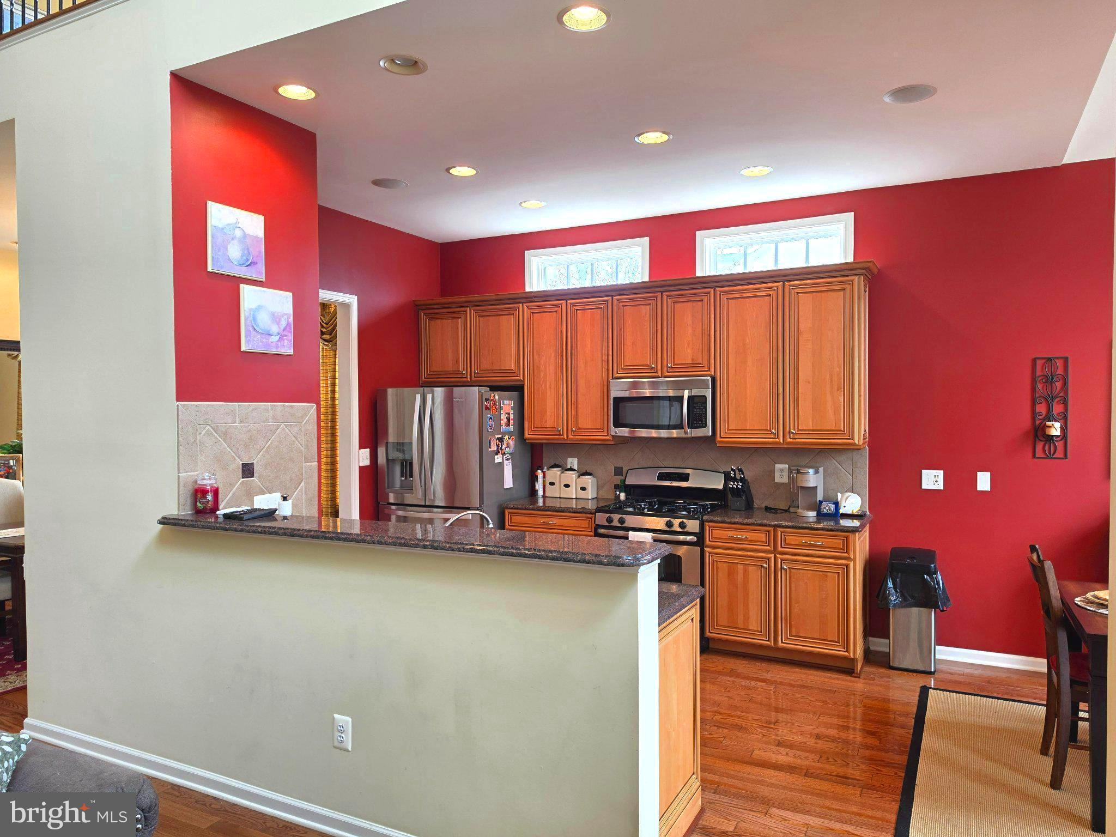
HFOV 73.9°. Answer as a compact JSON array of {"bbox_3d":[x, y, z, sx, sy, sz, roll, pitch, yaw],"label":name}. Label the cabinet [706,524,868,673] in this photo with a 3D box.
[{"bbox_3d":[1.517,1.114,4.943,0.942,0.872,0.605,0,1,28],"label":"cabinet"}]

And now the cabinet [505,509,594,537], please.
[{"bbox_3d":[0.085,1.105,5.691,0.760,0.872,0.605,0,1,28],"label":"cabinet"}]

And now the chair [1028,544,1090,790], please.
[{"bbox_3d":[2.367,1.089,3.215,0.530,0.980,0.450,0,1,28],"label":"chair"}]

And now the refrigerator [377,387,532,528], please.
[{"bbox_3d":[-0.793,0.655,5.929,0.930,1.770,0.890,0,1,28],"label":"refrigerator"}]

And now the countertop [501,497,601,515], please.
[{"bbox_3d":[0.071,0.653,5.672,0.770,0.038,0.635,0,1,28],"label":"countertop"}]

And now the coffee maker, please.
[{"bbox_3d":[1.669,0.481,4.978,0.203,0.320,0.280,0,1,28],"label":"coffee maker"}]

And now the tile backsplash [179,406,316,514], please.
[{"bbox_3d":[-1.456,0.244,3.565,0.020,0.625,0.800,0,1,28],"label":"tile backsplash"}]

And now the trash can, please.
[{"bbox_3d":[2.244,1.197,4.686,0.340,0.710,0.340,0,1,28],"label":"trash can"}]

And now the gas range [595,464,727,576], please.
[{"bbox_3d":[0.737,0.959,5.291,0.765,1.175,0.675,0,1,28],"label":"gas range"}]

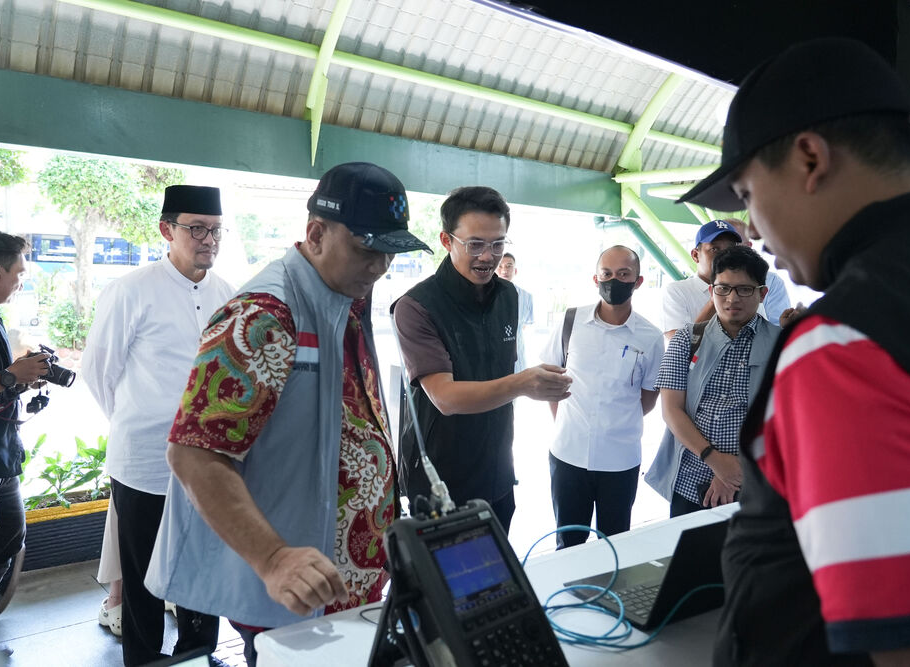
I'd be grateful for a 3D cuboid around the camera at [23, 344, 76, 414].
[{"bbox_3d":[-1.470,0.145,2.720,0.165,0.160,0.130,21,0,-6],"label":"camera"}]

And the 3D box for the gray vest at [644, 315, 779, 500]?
[{"bbox_3d":[0.881,0.250,2.500,0.470,0.620,0.300,3,4,28],"label":"gray vest"}]

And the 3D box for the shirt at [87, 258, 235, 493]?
[{"bbox_3d":[-0.940,0.139,2.420,0.320,0.740,0.510,4,5,43],"label":"shirt"}]

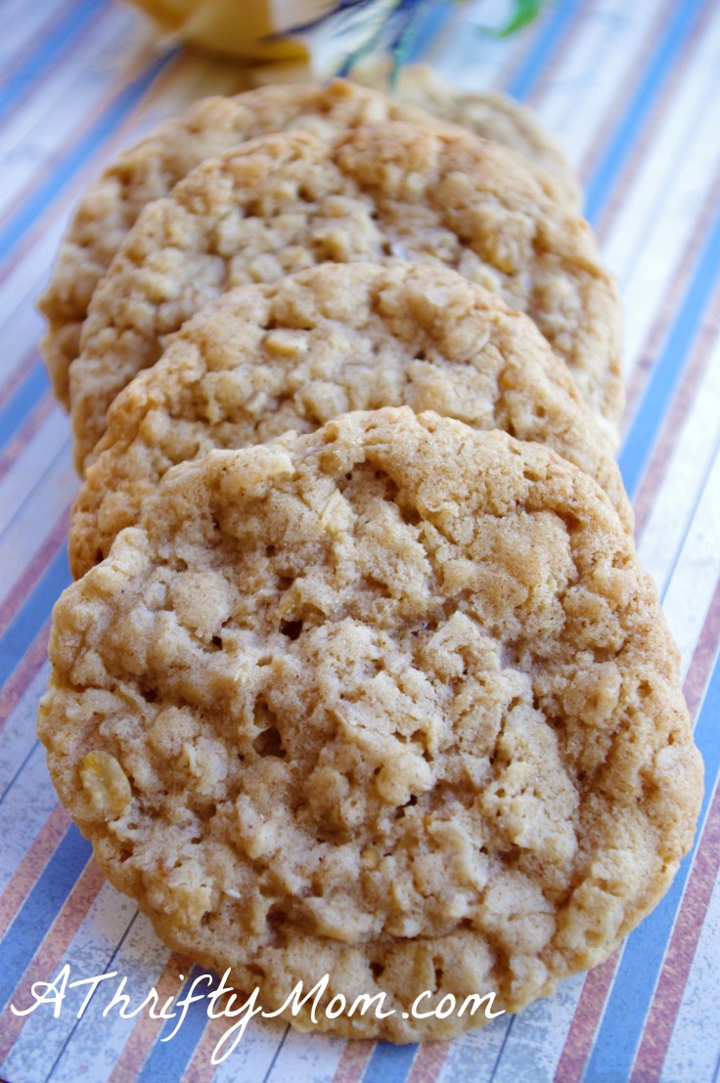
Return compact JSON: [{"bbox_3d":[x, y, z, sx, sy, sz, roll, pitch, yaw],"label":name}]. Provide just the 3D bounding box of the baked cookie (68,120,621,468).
[{"bbox_3d":[-0.002,-0.025,0.260,0.085,0.015,0.085,6,75,7],"label":"baked cookie"}]

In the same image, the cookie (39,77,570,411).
[{"bbox_3d":[-0.006,-0.037,0.275,0.089,0.015,0.089,-6,69,-4],"label":"cookie"}]

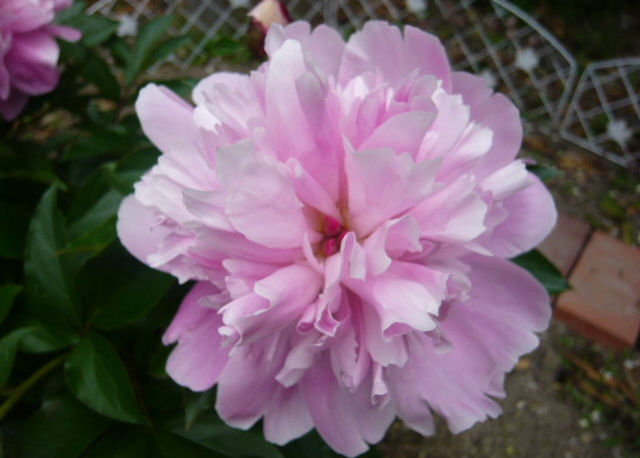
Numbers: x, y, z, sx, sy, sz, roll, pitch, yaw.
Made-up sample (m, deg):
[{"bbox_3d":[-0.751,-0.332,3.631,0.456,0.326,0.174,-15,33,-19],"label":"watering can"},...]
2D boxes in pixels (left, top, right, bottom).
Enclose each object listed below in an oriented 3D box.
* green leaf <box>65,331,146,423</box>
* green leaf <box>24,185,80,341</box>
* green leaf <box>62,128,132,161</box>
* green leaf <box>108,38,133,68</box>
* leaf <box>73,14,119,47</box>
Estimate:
[{"bbox_3d":[-0.141,0.097,0.340,0.037,0.018,0.072,-35,85,-14],"label":"green leaf"},{"bbox_3d":[-0.181,0.023,0.350,0.040,0.020,0.108,-7,77,-17],"label":"green leaf"},{"bbox_3d":[-0.193,-0.073,0.450,0.066,0.015,0.035,-23,42,-14],"label":"green leaf"},{"bbox_3d":[-0.200,-0.176,0.520,0.022,0.012,0.042,-21,69,-30],"label":"green leaf"},{"bbox_3d":[-0.228,-0.198,0.520,0.055,0.014,0.034,-13,56,-16],"label":"leaf"}]

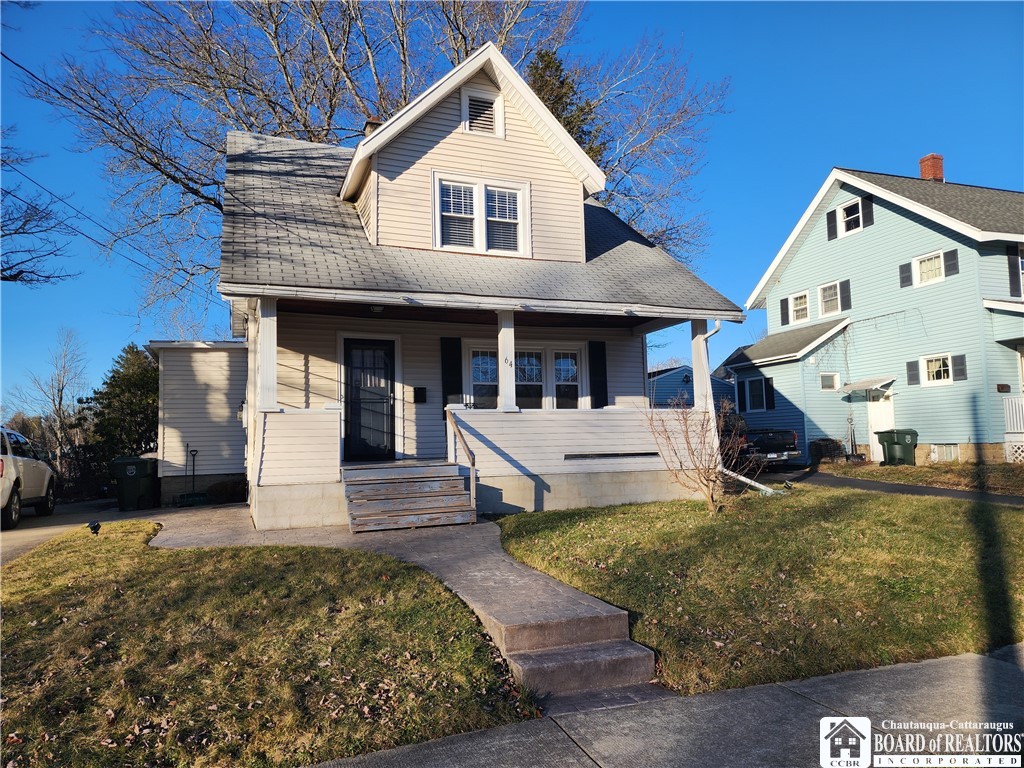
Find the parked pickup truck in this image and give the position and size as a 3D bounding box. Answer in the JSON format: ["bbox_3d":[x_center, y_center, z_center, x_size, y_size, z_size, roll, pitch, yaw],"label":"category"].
[{"bbox_3d":[5.751,1.615,19.222,1.800,1.680,4.950,0,-5,-19],"label":"parked pickup truck"}]

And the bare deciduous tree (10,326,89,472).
[{"bbox_3d":[-22.383,0.994,33.000,3.800,7.300,3.800,-1,-5,0],"label":"bare deciduous tree"}]

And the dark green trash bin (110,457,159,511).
[{"bbox_3d":[-7.700,2.030,13.850,0.820,1.080,0.680,2,-6,-35],"label":"dark green trash bin"}]

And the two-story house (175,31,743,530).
[{"bbox_3d":[-2.736,-1.491,15.059,9.600,7.900,12.000,1,-5,-22],"label":"two-story house"}]

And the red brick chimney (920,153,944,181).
[{"bbox_3d":[13.611,-6.838,22.045,0.530,0.940,0.520,0,-5,-19],"label":"red brick chimney"}]

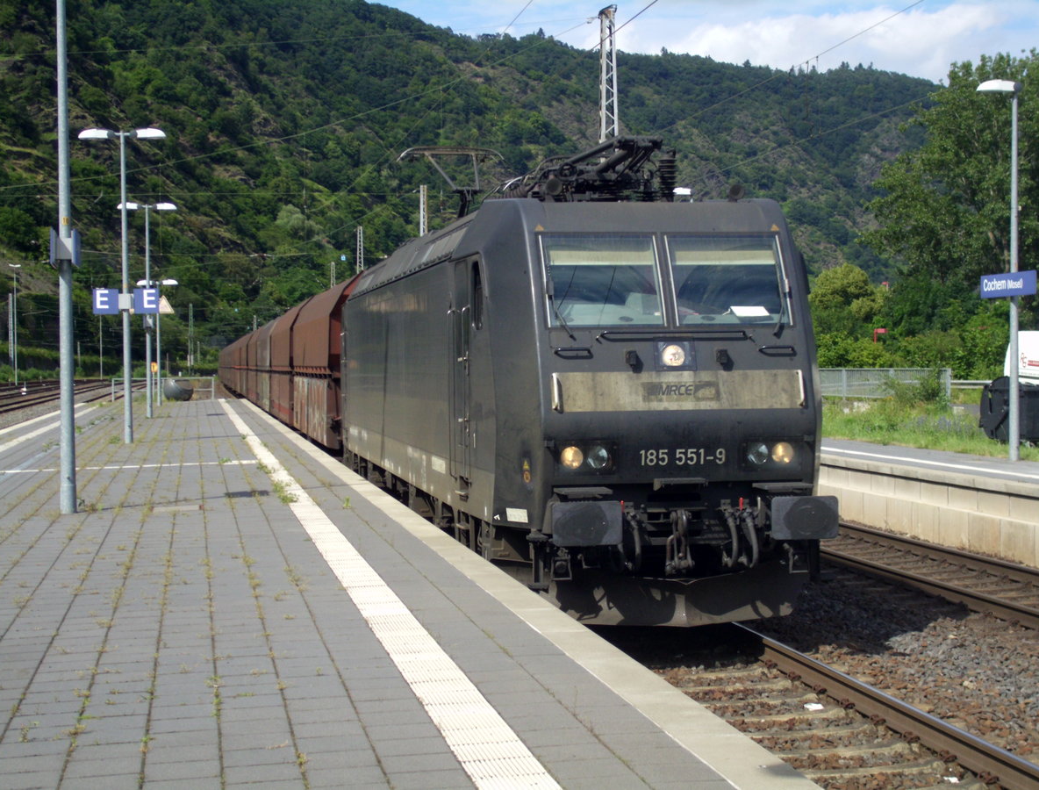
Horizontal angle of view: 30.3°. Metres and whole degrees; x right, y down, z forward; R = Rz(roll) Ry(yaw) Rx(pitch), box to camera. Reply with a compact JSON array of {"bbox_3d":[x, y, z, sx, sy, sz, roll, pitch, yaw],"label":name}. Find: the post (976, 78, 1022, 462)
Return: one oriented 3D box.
[{"bbox_3d":[7.131,-1.859,28.500,0.720,5.660,0.290,-1,1,-10],"label":"post"}]

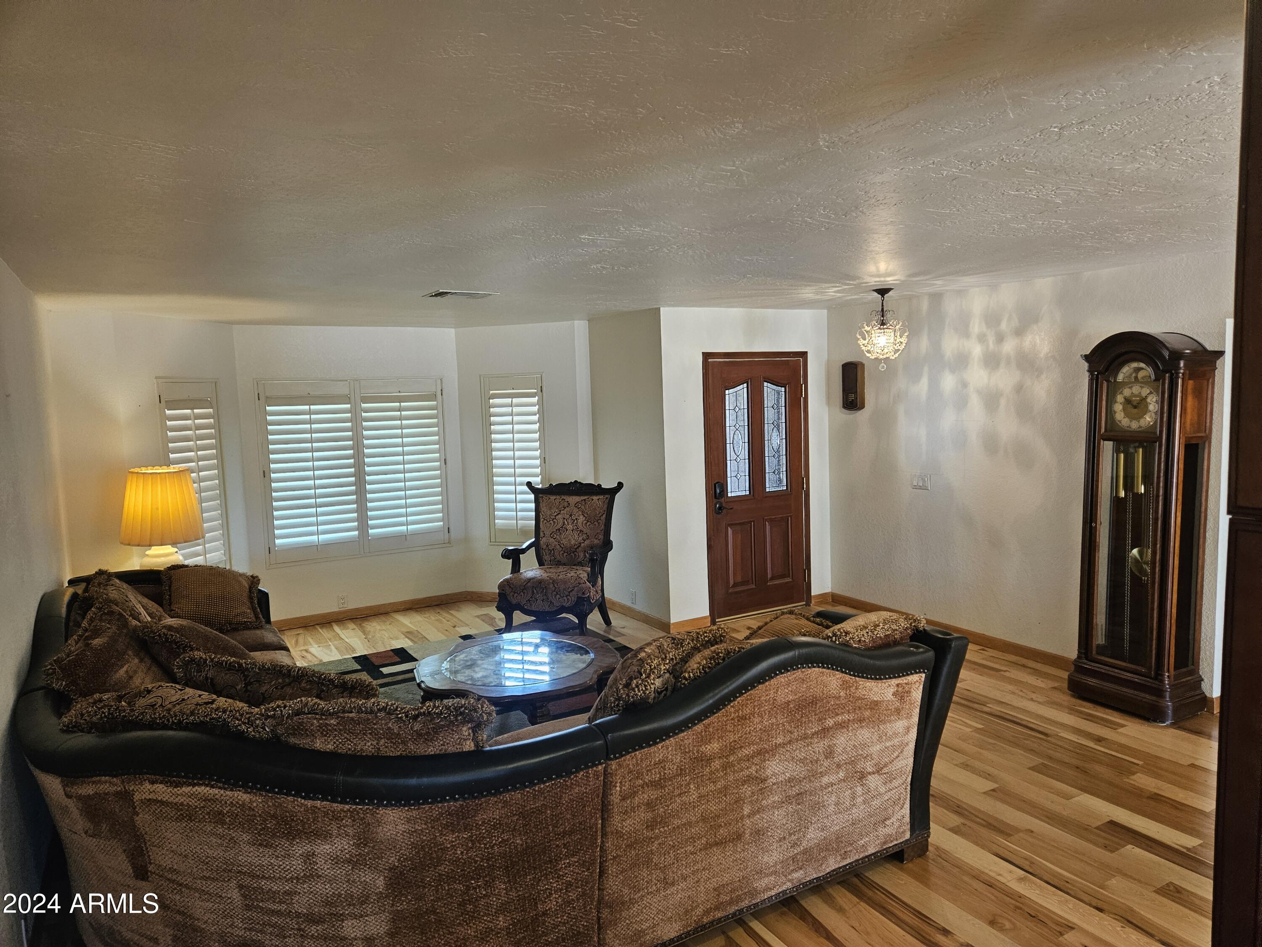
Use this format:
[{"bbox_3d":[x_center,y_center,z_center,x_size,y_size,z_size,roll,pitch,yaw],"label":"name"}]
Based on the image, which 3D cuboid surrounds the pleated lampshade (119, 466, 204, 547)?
[{"bbox_3d":[-2.892,0.203,5.168,0.455,0.420,0.455,-5,6,-29],"label":"pleated lampshade"}]

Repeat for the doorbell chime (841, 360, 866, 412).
[{"bbox_3d":[1.754,-0.684,6.598,0.080,0.385,0.165,-5,6,-29],"label":"doorbell chime"}]

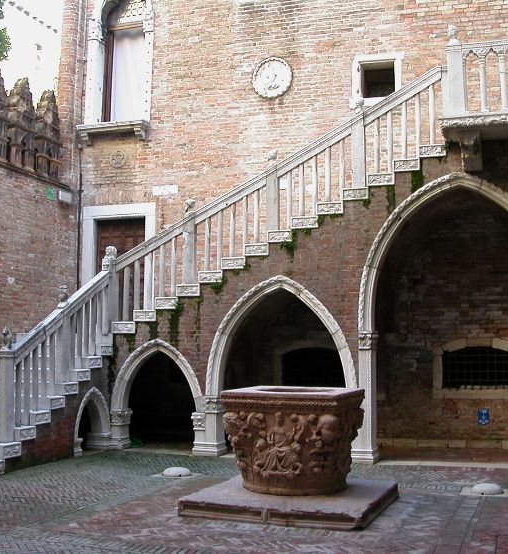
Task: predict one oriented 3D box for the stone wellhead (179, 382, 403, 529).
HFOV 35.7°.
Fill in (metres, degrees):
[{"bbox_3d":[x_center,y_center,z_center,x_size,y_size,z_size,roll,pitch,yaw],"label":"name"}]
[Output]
[{"bbox_3d":[0.407,1.669,7.719,1.682,1.103,1.682,-1,-5,21],"label":"stone wellhead"}]

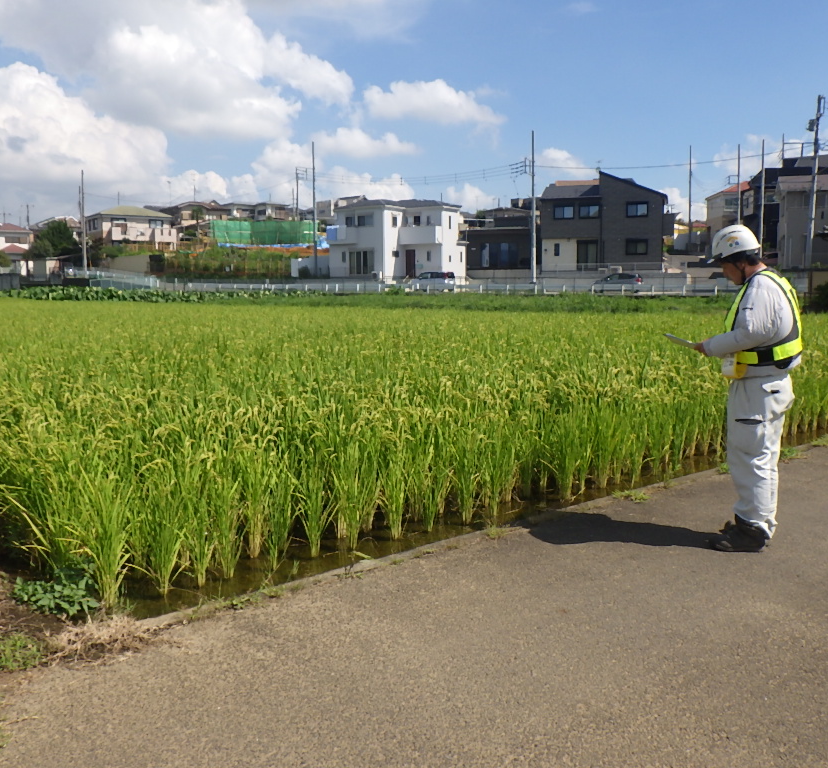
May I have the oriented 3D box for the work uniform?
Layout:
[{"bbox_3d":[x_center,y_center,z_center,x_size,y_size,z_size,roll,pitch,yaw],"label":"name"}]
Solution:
[{"bbox_3d":[1.776,0.097,4.360,0.490,1.430,0.500,1,8,14],"label":"work uniform"}]

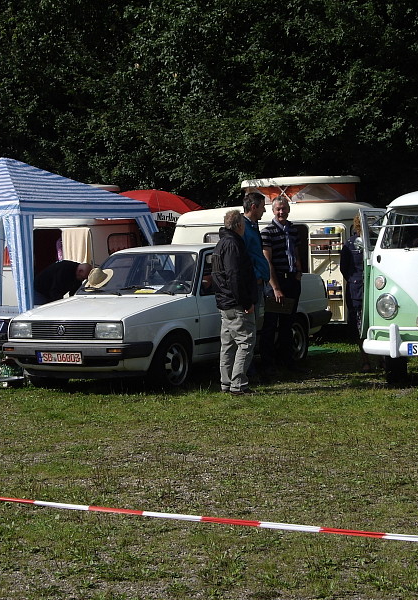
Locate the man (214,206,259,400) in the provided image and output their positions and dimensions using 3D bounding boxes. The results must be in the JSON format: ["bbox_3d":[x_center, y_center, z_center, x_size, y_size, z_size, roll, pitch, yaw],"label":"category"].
[{"bbox_3d":[0.233,0.028,14.272,0.470,1.760,0.350,0,4,37],"label":"man"}]

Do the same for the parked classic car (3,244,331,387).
[{"bbox_3d":[-0.284,0.092,16.077,1.670,1.410,4.330,0,4,32],"label":"parked classic car"}]

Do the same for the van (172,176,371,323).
[{"bbox_3d":[0.959,-0.550,20.402,3.100,2.200,1.680,-2,3,13],"label":"van"}]

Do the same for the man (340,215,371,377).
[{"bbox_3d":[1.606,-0.066,15.923,0.480,1.660,0.350,-1,4,30],"label":"man"}]

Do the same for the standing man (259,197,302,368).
[{"bbox_3d":[0.751,-0.113,15.668,0.490,1.850,0.330,-3,3,-6],"label":"standing man"}]

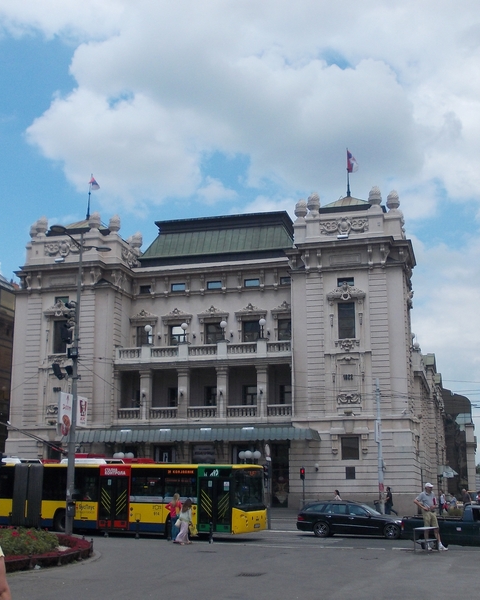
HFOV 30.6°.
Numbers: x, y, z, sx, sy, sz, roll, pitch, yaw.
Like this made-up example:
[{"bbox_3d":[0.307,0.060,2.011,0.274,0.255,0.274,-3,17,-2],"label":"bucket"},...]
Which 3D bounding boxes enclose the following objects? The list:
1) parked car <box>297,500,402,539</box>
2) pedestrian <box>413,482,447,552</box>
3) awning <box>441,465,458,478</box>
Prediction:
[{"bbox_3d":[4.867,9.145,36.702,4.800,1.500,1.820,-4,-13,18],"label":"parked car"},{"bbox_3d":[5.257,6.052,24.496,0.580,1.830,0.680,-11,-16,40],"label":"pedestrian"},{"bbox_3d":[14.959,12.374,63.316,1.500,0.950,2.400,-4,-13,16],"label":"awning"}]

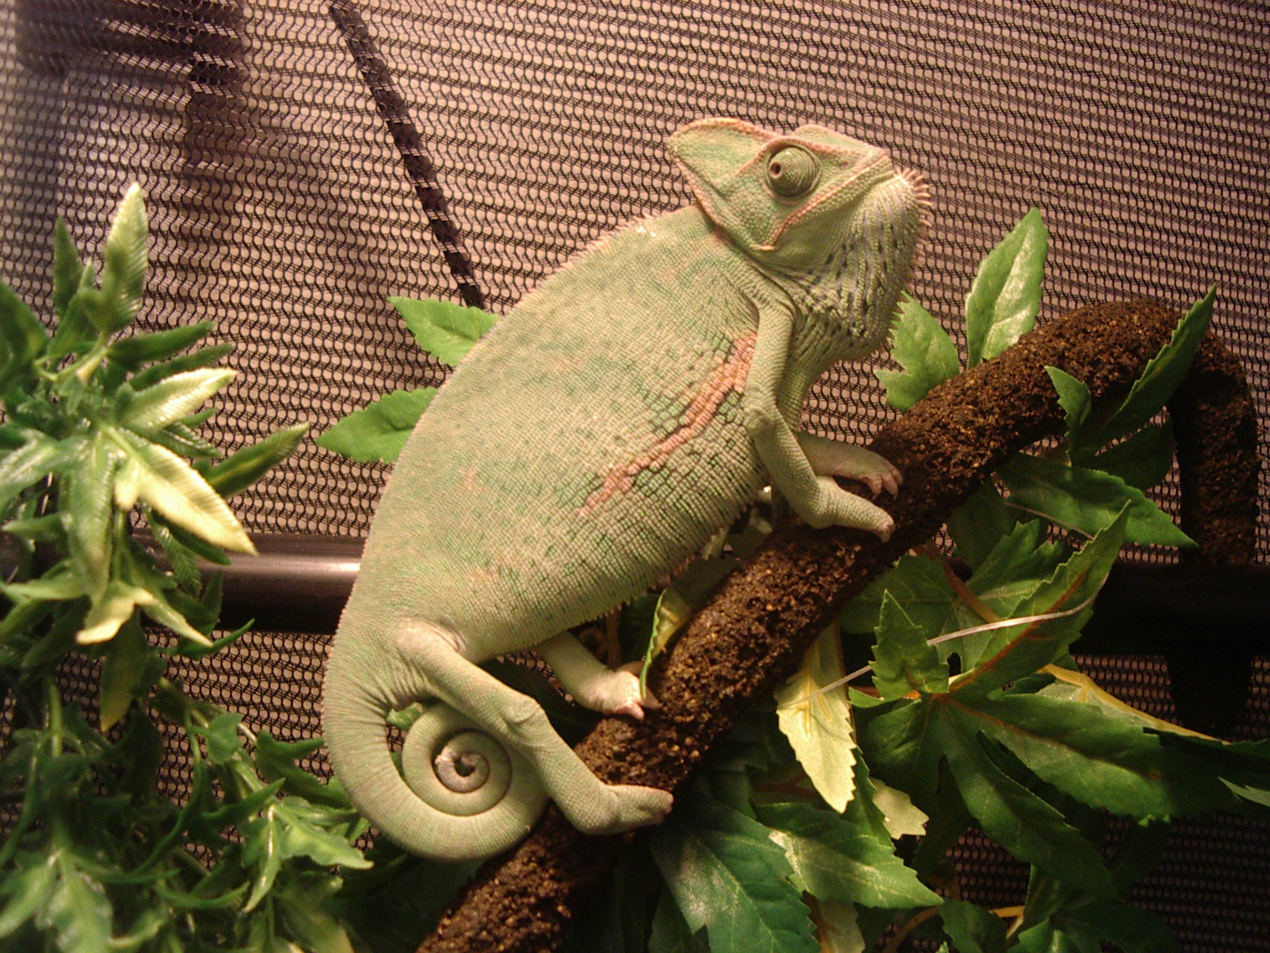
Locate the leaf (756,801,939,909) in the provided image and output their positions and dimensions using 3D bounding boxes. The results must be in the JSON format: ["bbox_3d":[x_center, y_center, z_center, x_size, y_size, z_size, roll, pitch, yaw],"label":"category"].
[{"bbox_3d":[0.050,0.088,0.325,0.042,0.019,0.011,24,-10,8],"label":"leaf"}]

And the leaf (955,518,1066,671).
[{"bbox_3d":[0.100,0.031,0.368,0.028,0.042,0.014,37,-8,13],"label":"leaf"}]

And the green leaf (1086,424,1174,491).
[{"bbox_3d":[0.137,-0.005,0.388,0.029,0.017,0.014,-22,-15,-7],"label":"green leaf"}]

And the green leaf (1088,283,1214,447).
[{"bbox_3d":[0.129,-0.025,0.345,0.010,0.048,0.013,38,15,14],"label":"green leaf"}]

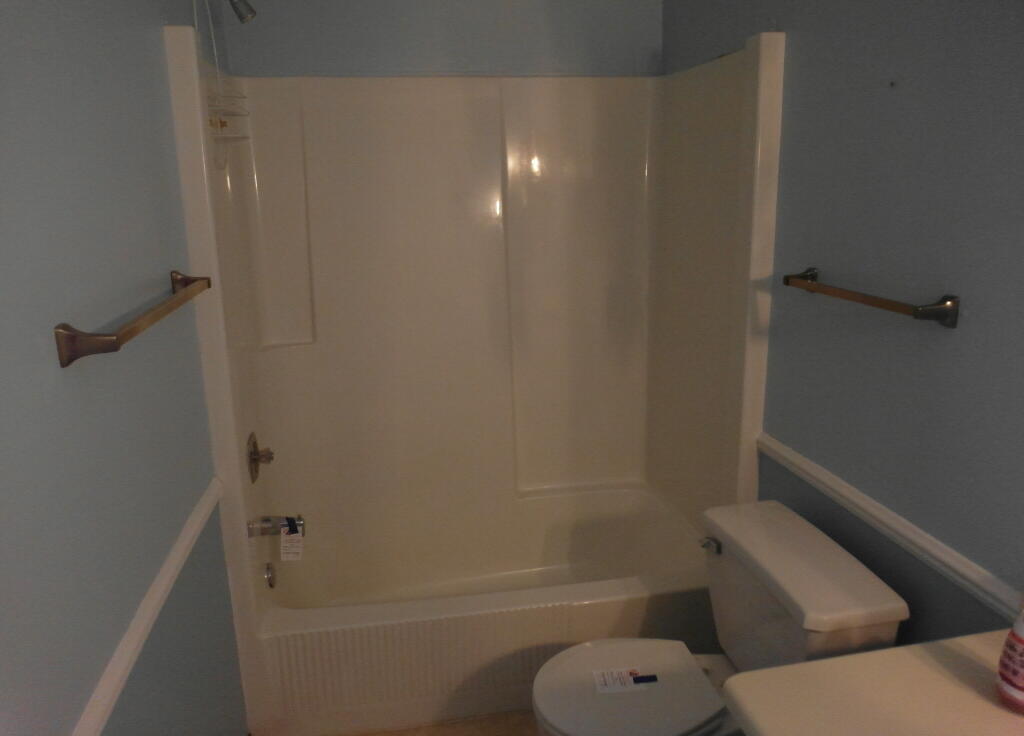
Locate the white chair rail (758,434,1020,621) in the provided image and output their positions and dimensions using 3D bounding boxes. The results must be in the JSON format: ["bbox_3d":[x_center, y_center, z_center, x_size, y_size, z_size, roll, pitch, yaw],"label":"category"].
[{"bbox_3d":[0.814,0.335,1.621,0.025,0.065,1.000,-4,14,-10],"label":"white chair rail"}]

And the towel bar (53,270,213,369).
[{"bbox_3d":[-0.662,-0.113,1.317,0.075,0.064,0.653,-4,14,-10],"label":"towel bar"}]

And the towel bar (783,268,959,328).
[{"bbox_3d":[0.763,-0.165,1.581,0.074,0.061,0.505,-4,14,-10],"label":"towel bar"}]

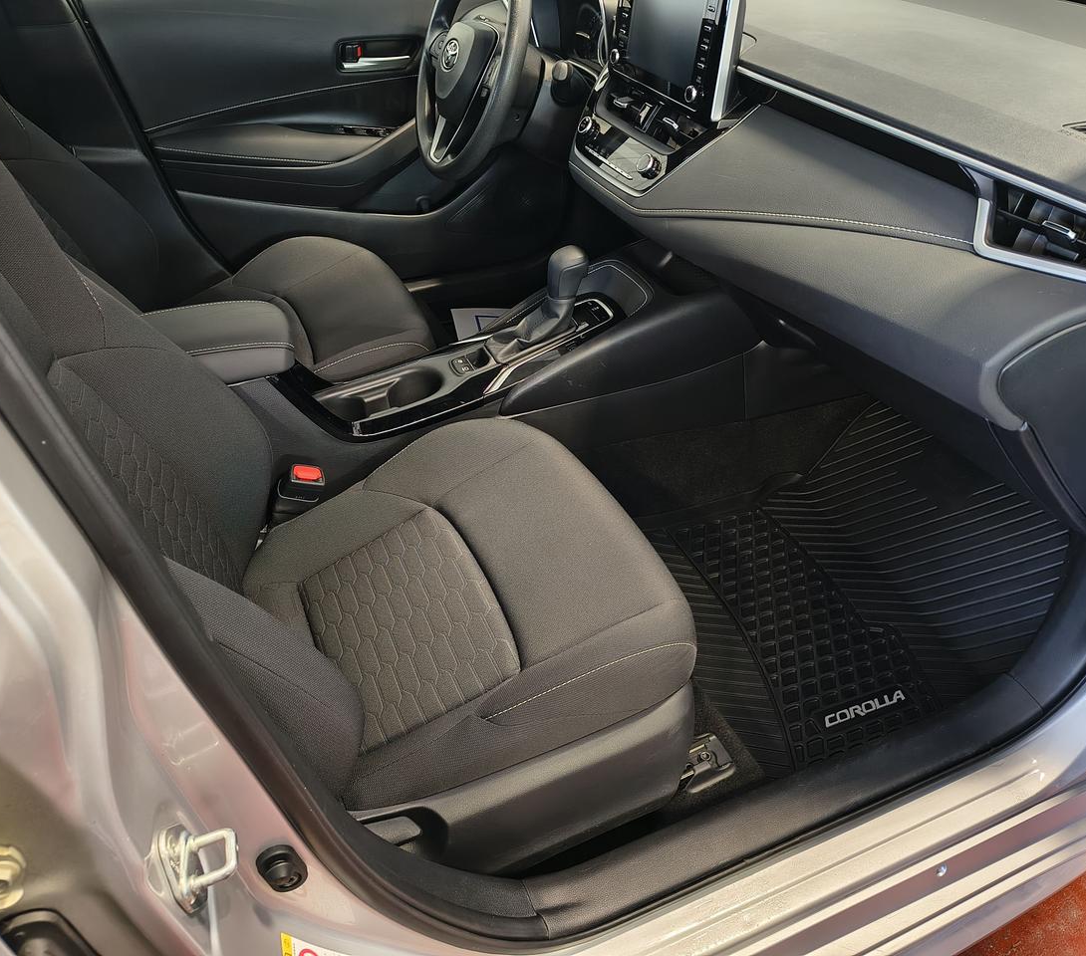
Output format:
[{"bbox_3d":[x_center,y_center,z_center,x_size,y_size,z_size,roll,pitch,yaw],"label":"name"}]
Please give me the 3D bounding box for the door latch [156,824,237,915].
[{"bbox_3d":[-0.215,0.243,0.550,0.038,0.055,0.040,-14,41,-20],"label":"door latch"}]

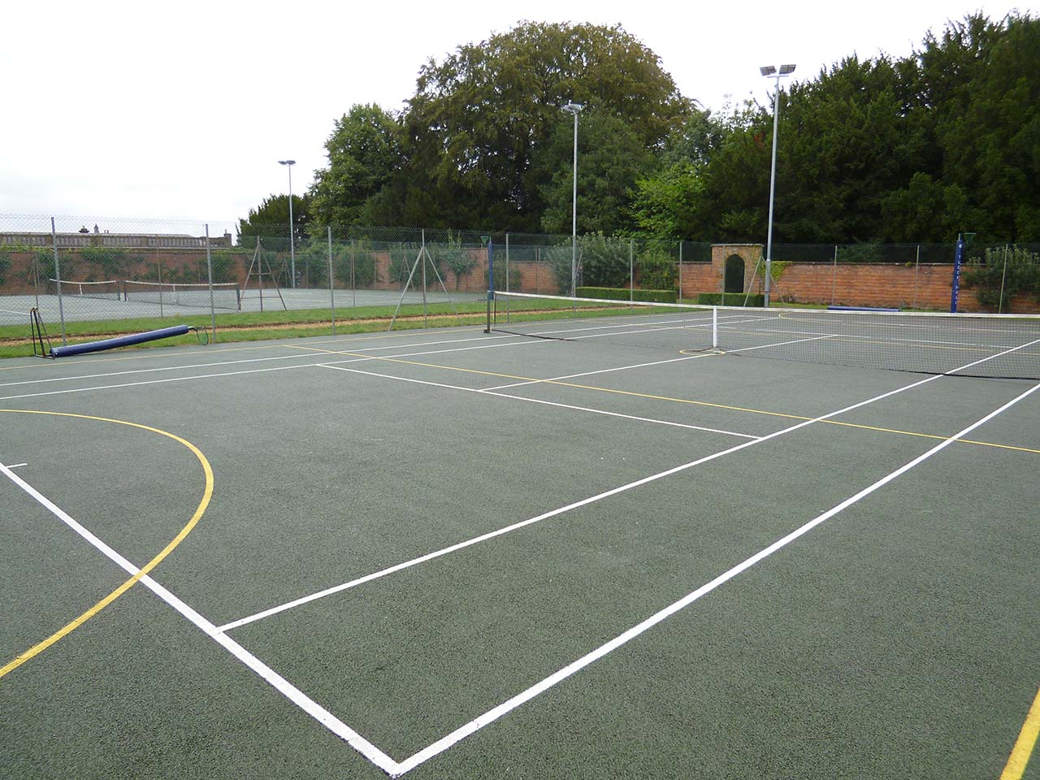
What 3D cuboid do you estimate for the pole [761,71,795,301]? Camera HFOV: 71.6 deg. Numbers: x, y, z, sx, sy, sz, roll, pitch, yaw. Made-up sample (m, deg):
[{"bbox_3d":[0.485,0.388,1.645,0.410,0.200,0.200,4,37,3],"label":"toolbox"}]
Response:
[{"bbox_3d":[11.084,-8.741,31.674,1.500,10.312,0.800,3,10,18],"label":"pole"}]

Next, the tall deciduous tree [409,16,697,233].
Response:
[{"bbox_3d":[2.237,-19.311,60.629,23.600,21.699,22.000,1,9,2],"label":"tall deciduous tree"}]

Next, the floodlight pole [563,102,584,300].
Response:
[{"bbox_3d":[2.885,-10.141,39.590,0.800,10.445,1.500,-8,12,-40],"label":"floodlight pole"}]

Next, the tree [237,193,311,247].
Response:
[{"bbox_3d":[-24.409,-15.067,72.595,8.300,9.248,8.000,-3,10,-18],"label":"tree"}]

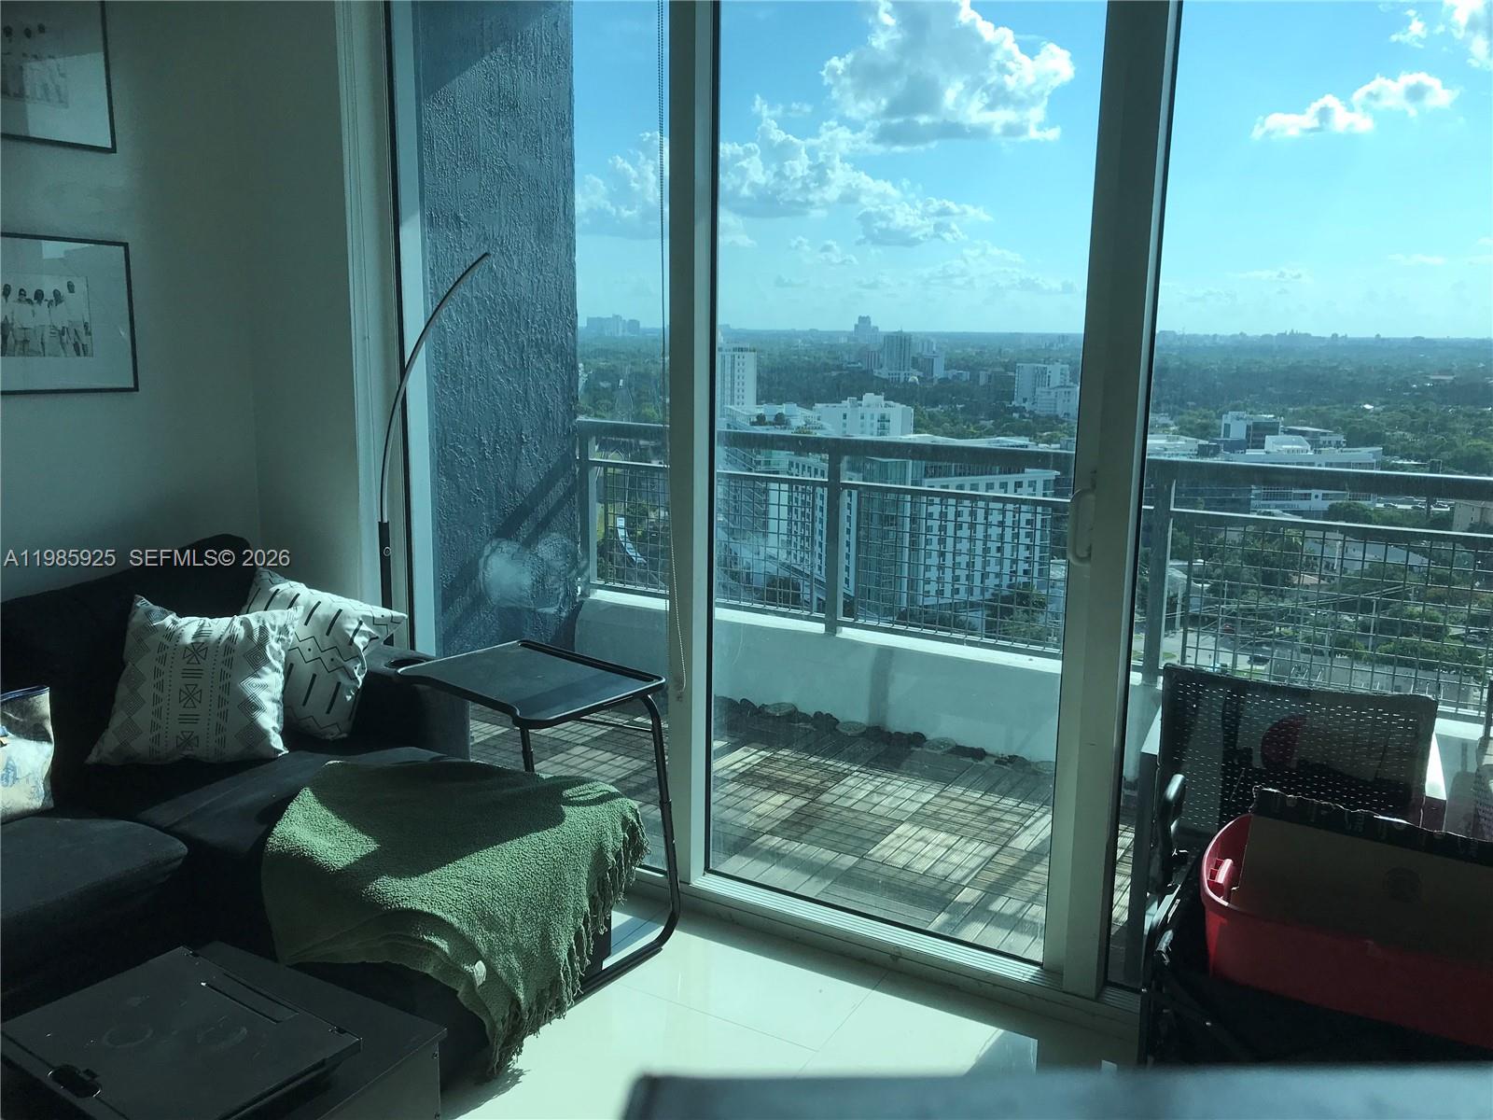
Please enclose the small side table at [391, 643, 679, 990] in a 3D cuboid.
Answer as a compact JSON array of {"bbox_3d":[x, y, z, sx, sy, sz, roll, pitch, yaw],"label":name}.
[{"bbox_3d":[-0.478,0.582,2.799,0.510,0.650,0.420,10,14,40],"label":"small side table"}]

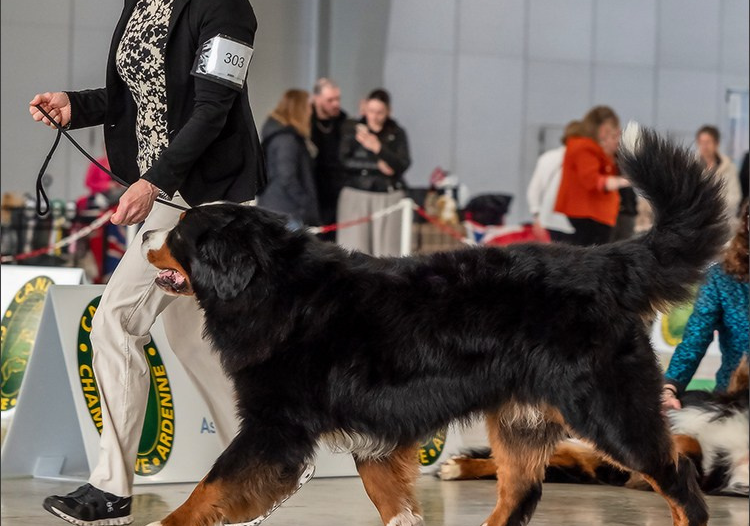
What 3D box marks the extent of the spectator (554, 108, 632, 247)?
[{"bbox_3d":[1.448,-0.271,28.507,0.460,1.587,0.500,2,1,16],"label":"spectator"}]

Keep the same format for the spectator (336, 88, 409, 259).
[{"bbox_3d":[-0.026,-0.341,28.207,0.500,1.652,0.360,2,1,12],"label":"spectator"}]

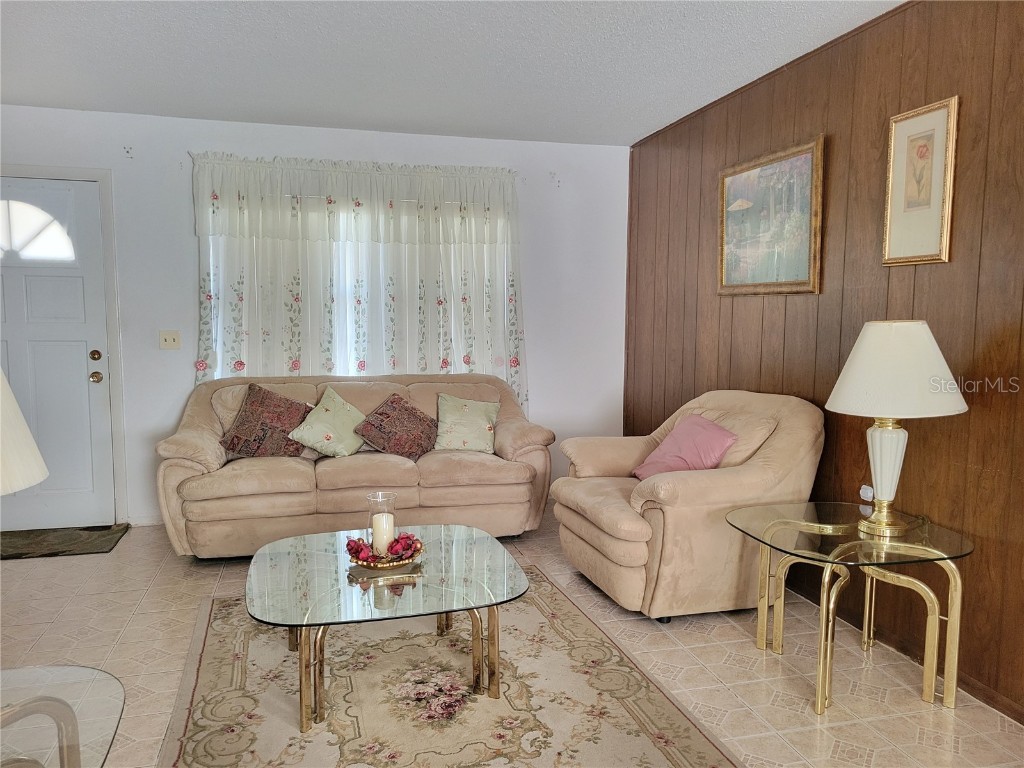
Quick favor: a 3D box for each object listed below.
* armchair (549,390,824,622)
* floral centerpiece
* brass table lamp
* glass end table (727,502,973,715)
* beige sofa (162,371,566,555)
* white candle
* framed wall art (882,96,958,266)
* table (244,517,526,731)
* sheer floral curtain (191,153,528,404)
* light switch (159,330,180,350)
[{"bbox_3d":[0.740,0.512,3.688,0.950,0.910,1.080,-1,6,-19],"label":"armchair"},{"bbox_3d":[-0.452,0.593,2.776,0.275,0.105,0.275,-1,5,-15],"label":"floral centerpiece"},{"bbox_3d":[1.319,0.145,2.689,0.450,0.730,0.450,-1,5,-15],"label":"brass table lamp"},{"bbox_3d":[1.170,0.783,2.731,0.725,0.550,0.745,-1,5,-15],"label":"glass end table"},{"bbox_3d":[-0.831,0.436,4.421,2.150,0.910,0.960,-1,5,-15],"label":"beige sofa"},{"bbox_3d":[-0.464,0.554,2.785,0.076,0.150,0.076,-1,5,-15],"label":"white candle"},{"bbox_3d":[1.484,-0.721,2.807,0.030,0.560,0.300,-1,5,-15],"label":"framed wall art"},{"bbox_3d":[-0.457,0.847,2.762,0.930,0.400,0.960,-1,6,-17],"label":"table"},{"bbox_3d":[-0.905,-0.533,4.851,2.060,1.710,0.110,-1,5,-15],"label":"sheer floral curtain"},{"bbox_3d":[-2.065,-0.261,4.645,0.117,0.113,0.014,-1,5,-15],"label":"light switch"}]

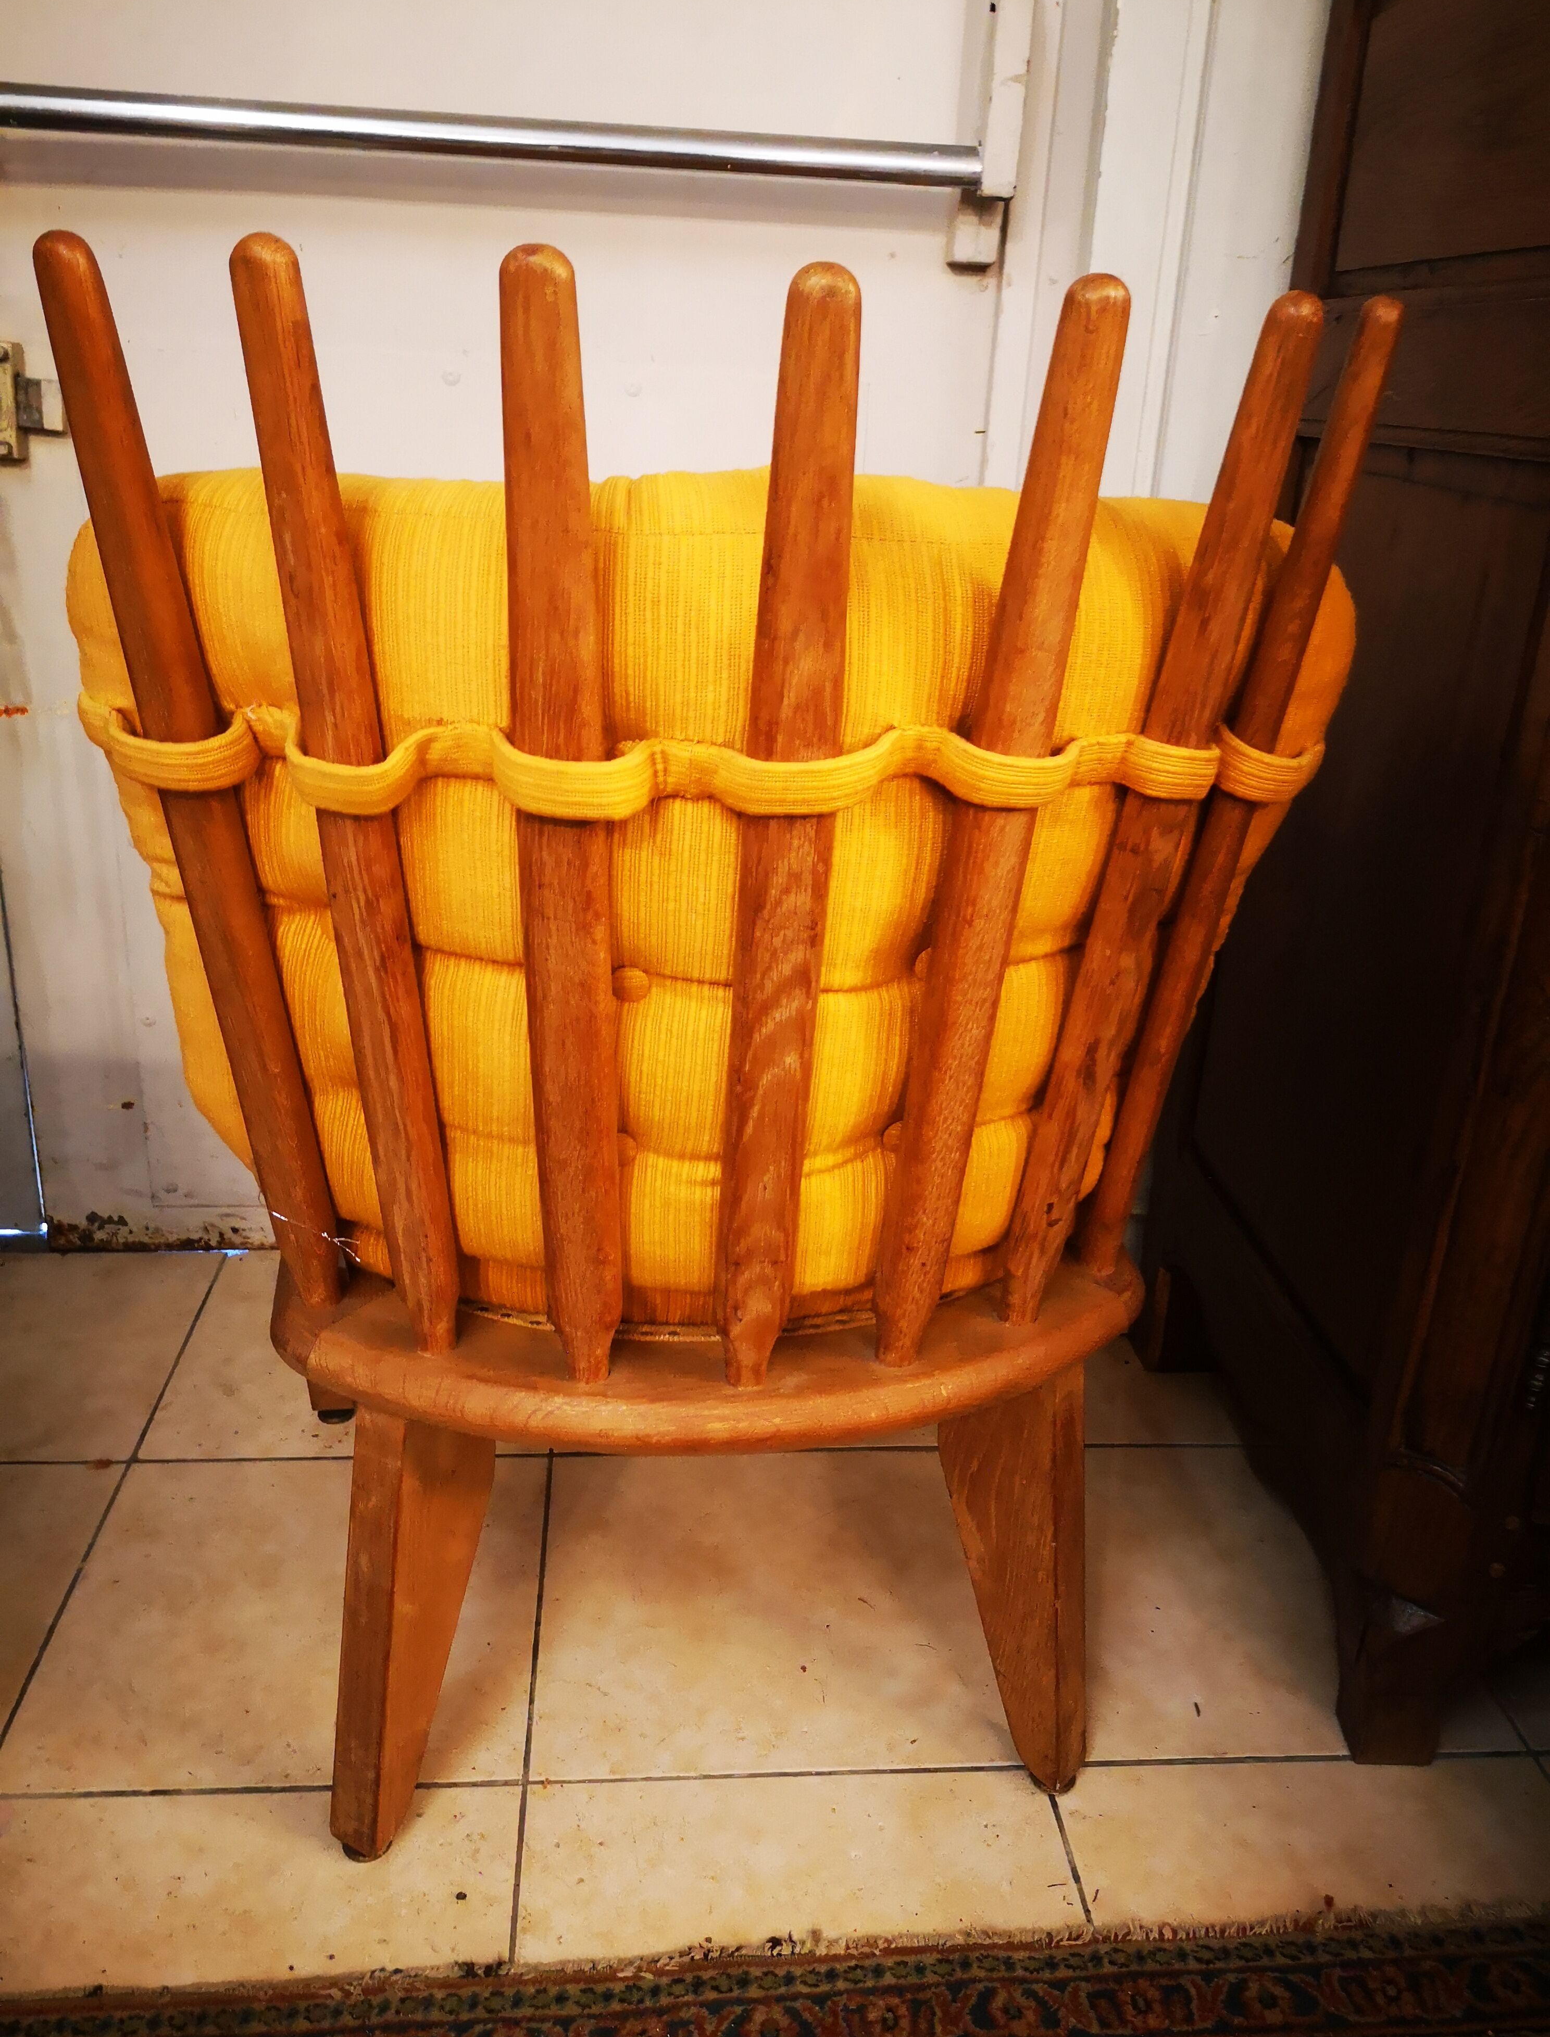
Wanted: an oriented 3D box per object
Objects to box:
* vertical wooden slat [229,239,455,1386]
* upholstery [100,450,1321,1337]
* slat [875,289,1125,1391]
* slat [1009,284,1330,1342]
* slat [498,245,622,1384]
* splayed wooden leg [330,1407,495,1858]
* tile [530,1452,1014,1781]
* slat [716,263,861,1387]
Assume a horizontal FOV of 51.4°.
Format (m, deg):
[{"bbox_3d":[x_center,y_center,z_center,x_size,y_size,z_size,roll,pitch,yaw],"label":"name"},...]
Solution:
[{"bbox_3d":[-0.189,-0.063,0.740,0.043,0.542,0.025,8,29,17],"label":"vertical wooden slat"},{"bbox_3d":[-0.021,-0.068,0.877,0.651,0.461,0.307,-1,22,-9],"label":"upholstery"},{"bbox_3d":[0.097,-0.051,0.753,0.043,0.543,0.025,-6,31,-23],"label":"slat"},{"bbox_3d":[0.182,-0.068,0.802,0.043,0.542,0.025,-11,32,-36],"label":"slat"},{"bbox_3d":[-0.092,-0.048,0.722,0.043,0.543,0.025,3,29,4],"label":"slat"},{"bbox_3d":[-0.220,0.345,0.962,0.037,0.310,0.079,11,14,20],"label":"splayed wooden leg"},{"bbox_3d":[-0.005,0.428,1.192,0.331,0.010,0.331,1,22,-5],"label":"tile"},{"bbox_3d":[0.003,-0.048,0.737,0.043,0.542,0.025,-1,27,-9],"label":"slat"}]

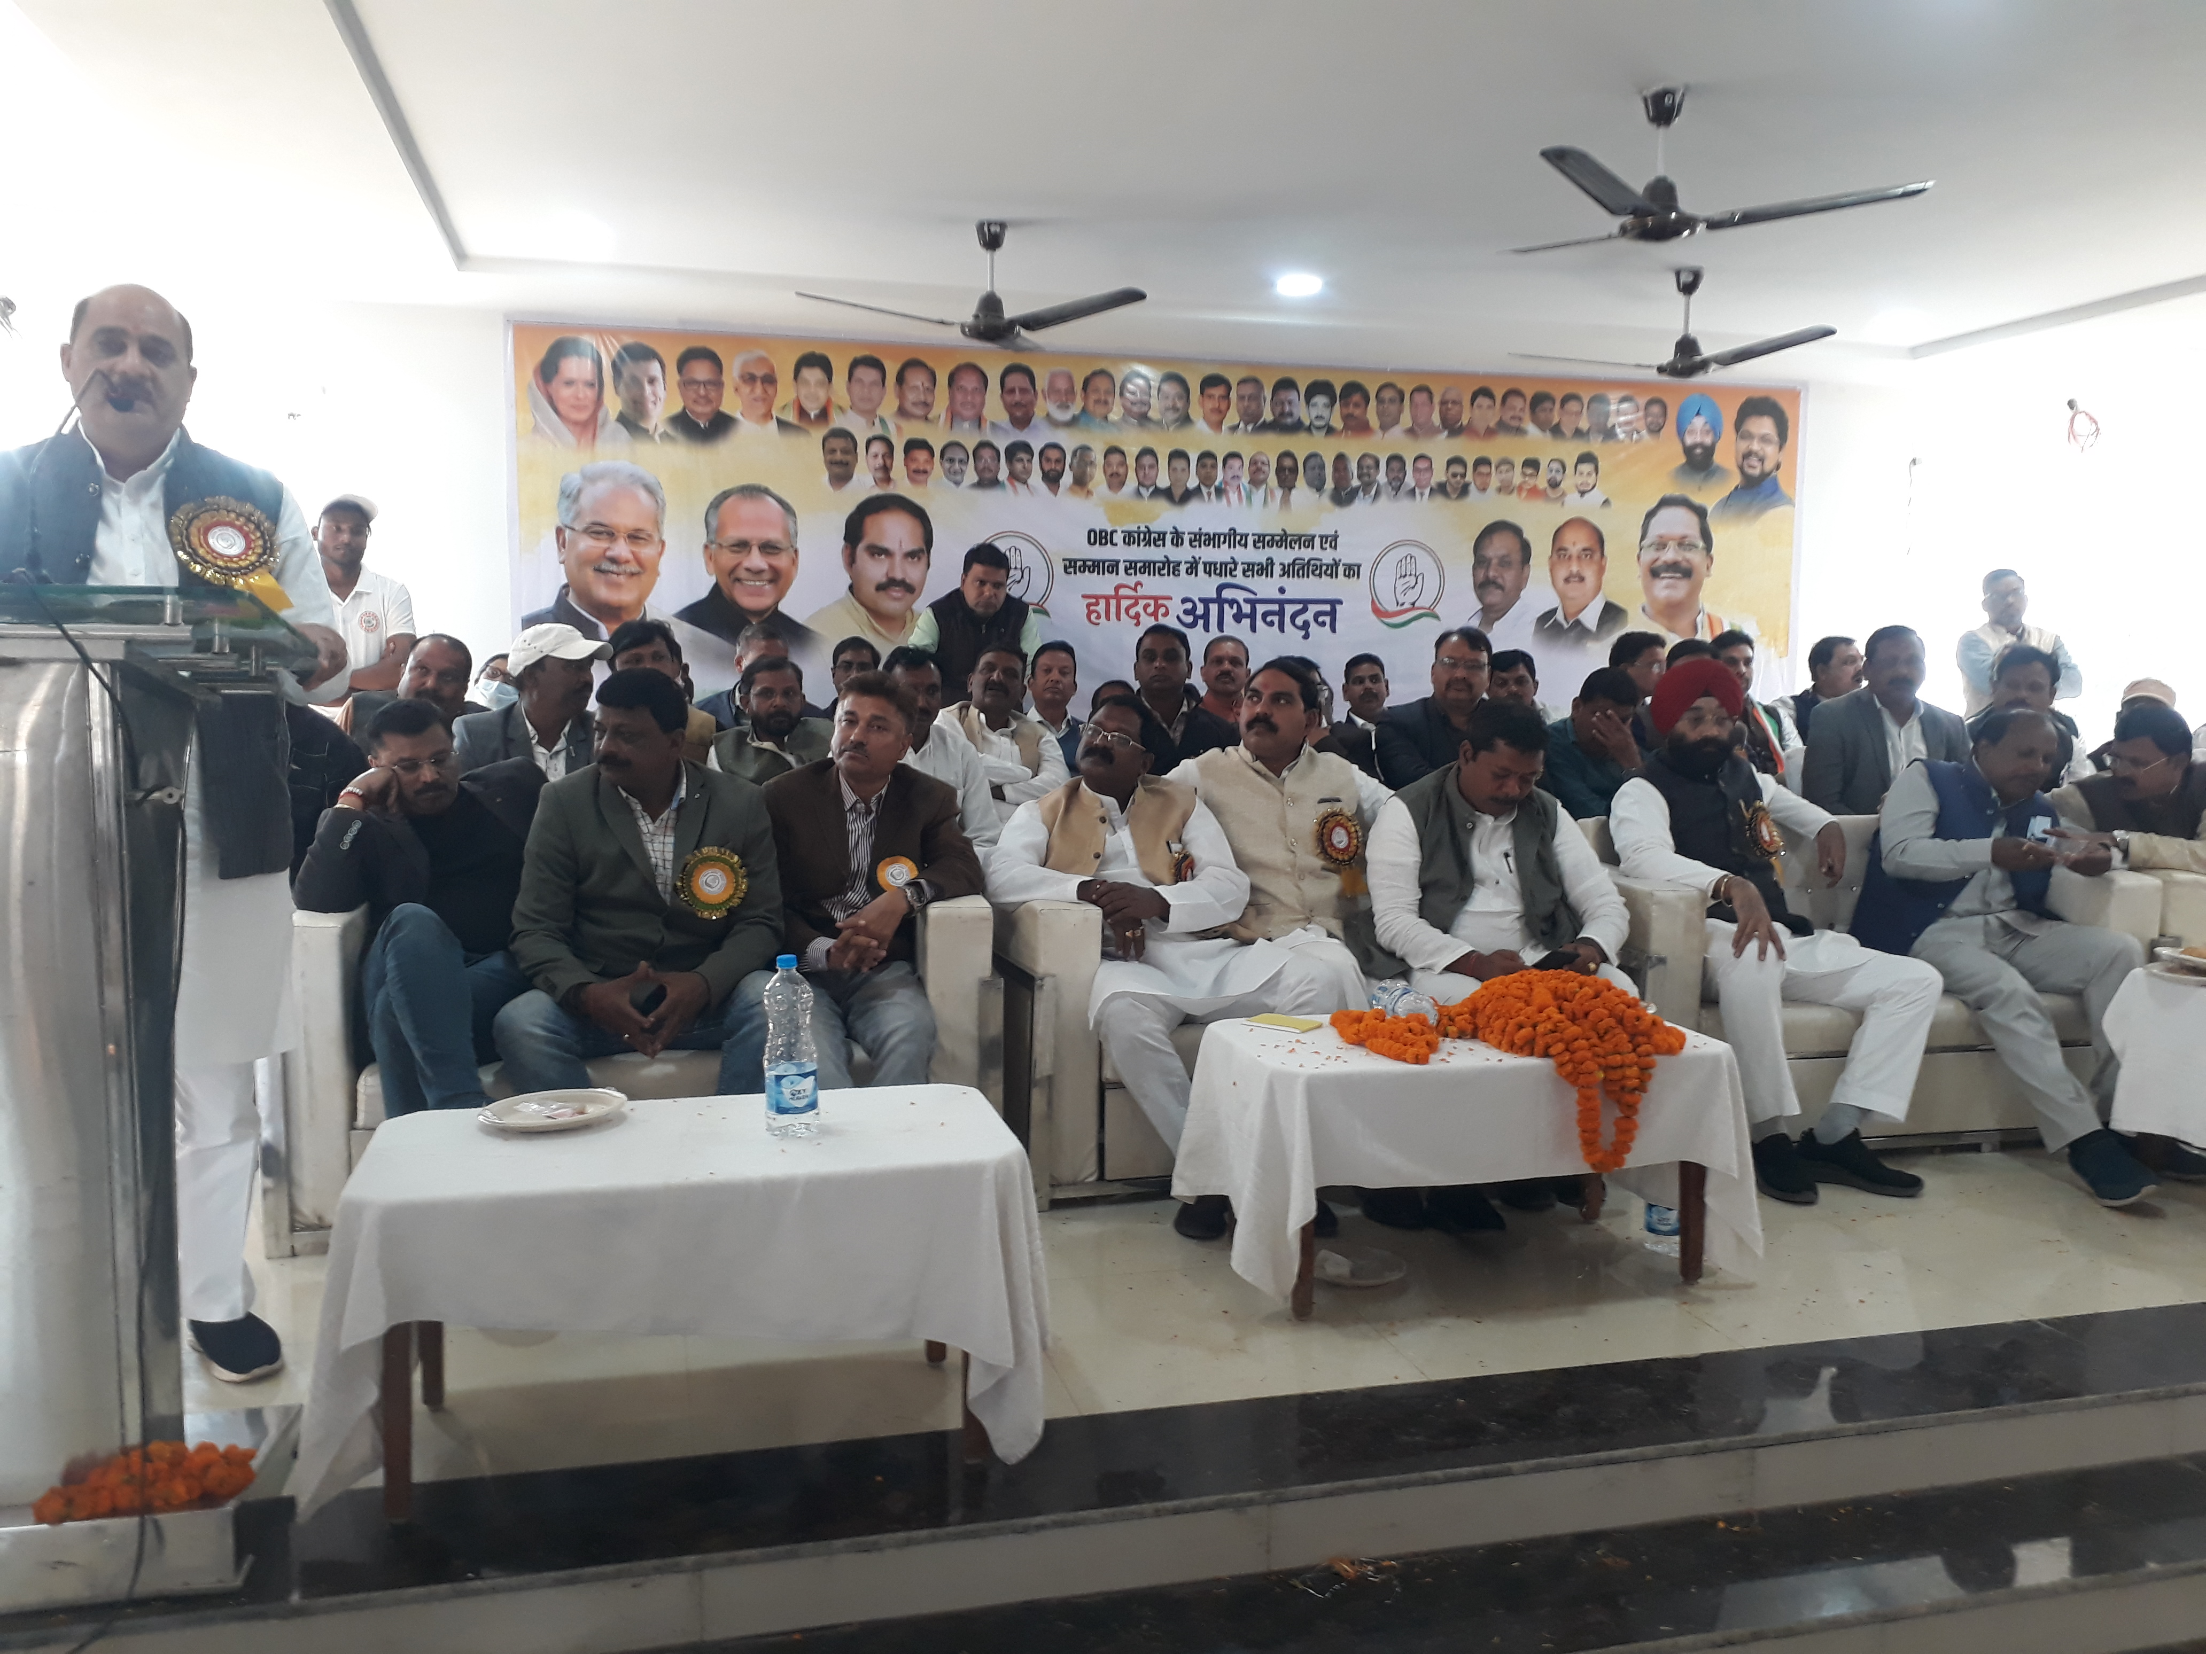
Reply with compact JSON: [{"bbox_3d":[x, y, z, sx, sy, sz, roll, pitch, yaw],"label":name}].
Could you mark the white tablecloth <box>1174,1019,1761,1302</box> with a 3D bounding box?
[{"bbox_3d":[0.702,0.608,3.365,1.035,0.427,0.575,-1,5,-14],"label":"white tablecloth"}]

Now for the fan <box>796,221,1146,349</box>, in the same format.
[{"bbox_3d":[-0.305,-1.677,5.276,1.070,0.365,1.140,4,6,39],"label":"fan"}]

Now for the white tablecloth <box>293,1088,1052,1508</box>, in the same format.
[{"bbox_3d":[-0.624,0.674,2.597,1.029,0.429,0.541,-1,5,-14],"label":"white tablecloth"}]

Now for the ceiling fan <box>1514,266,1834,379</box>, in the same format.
[{"bbox_3d":[2.027,-1.709,5.871,1.140,0.365,1.070,-2,6,-30],"label":"ceiling fan"}]

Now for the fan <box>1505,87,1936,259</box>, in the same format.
[{"bbox_3d":[1.270,-1.554,3.970,1.140,0.365,1.070,4,6,38],"label":"fan"}]

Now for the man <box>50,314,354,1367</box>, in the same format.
[{"bbox_3d":[-1.559,0.013,2.843,0.610,1.771,0.480,-2,5,-25],"label":"man"}]

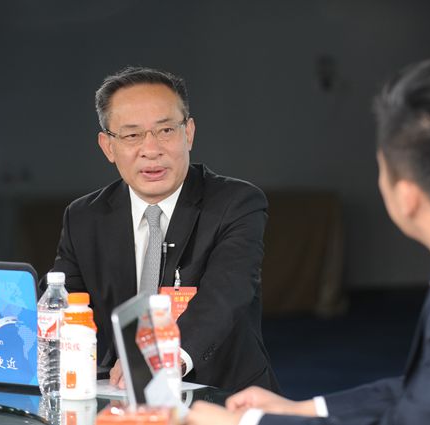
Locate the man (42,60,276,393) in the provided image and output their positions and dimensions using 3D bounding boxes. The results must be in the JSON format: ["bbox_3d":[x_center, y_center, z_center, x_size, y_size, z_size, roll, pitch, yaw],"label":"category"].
[{"bbox_3d":[-0.099,0.365,3.750,0.510,1.280,0.700,1,4,16],"label":"man"}]

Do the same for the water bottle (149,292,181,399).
[{"bbox_3d":[-0.090,0.246,3.280,0.067,0.215,0.067,0,4,0],"label":"water bottle"}]

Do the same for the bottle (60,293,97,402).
[{"bbox_3d":[-0.247,0.244,3.550,0.068,0.192,0.068,0,4,0],"label":"bottle"}]

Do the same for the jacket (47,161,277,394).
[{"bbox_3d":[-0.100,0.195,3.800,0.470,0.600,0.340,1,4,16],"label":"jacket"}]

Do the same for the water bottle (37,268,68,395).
[{"bbox_3d":[-0.292,0.224,3.590,0.067,0.226,0.067,0,4,0],"label":"water bottle"}]

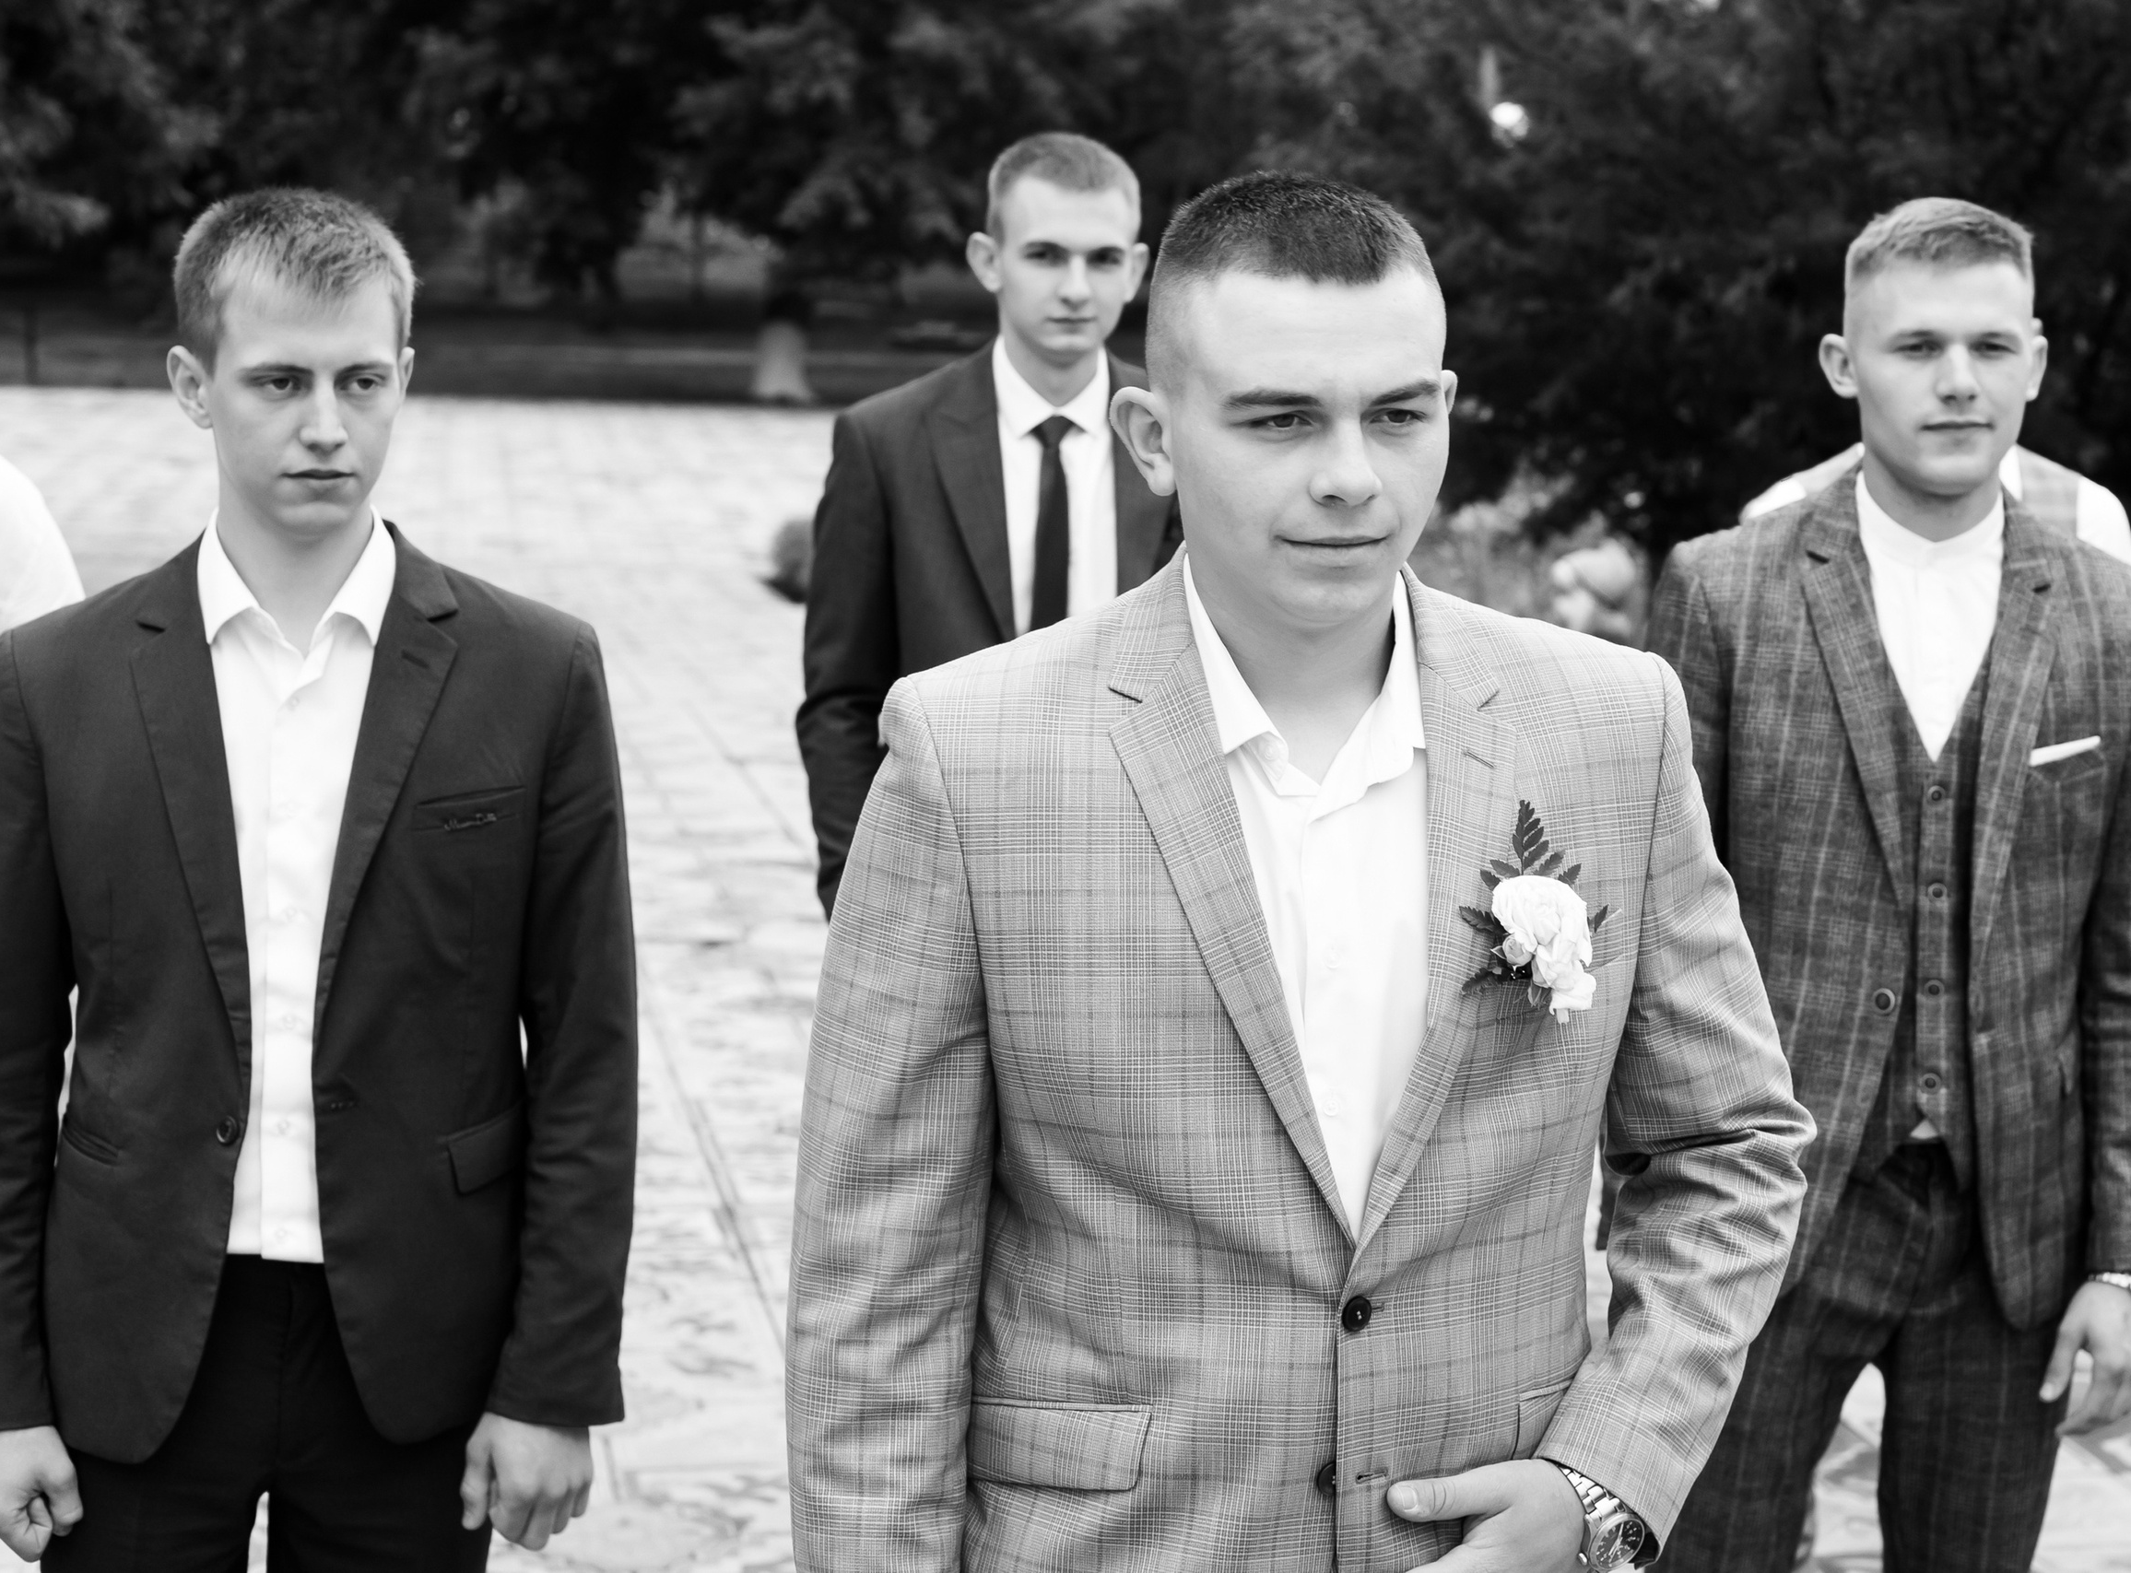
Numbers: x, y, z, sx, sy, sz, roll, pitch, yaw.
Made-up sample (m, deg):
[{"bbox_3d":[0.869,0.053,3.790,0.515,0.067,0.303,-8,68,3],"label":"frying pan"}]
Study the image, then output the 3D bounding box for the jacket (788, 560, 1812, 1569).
[{"bbox_3d":[0.127,0.232,1.865,0.560,0.717,0.350,-1,9,-12],"label":"jacket"}]

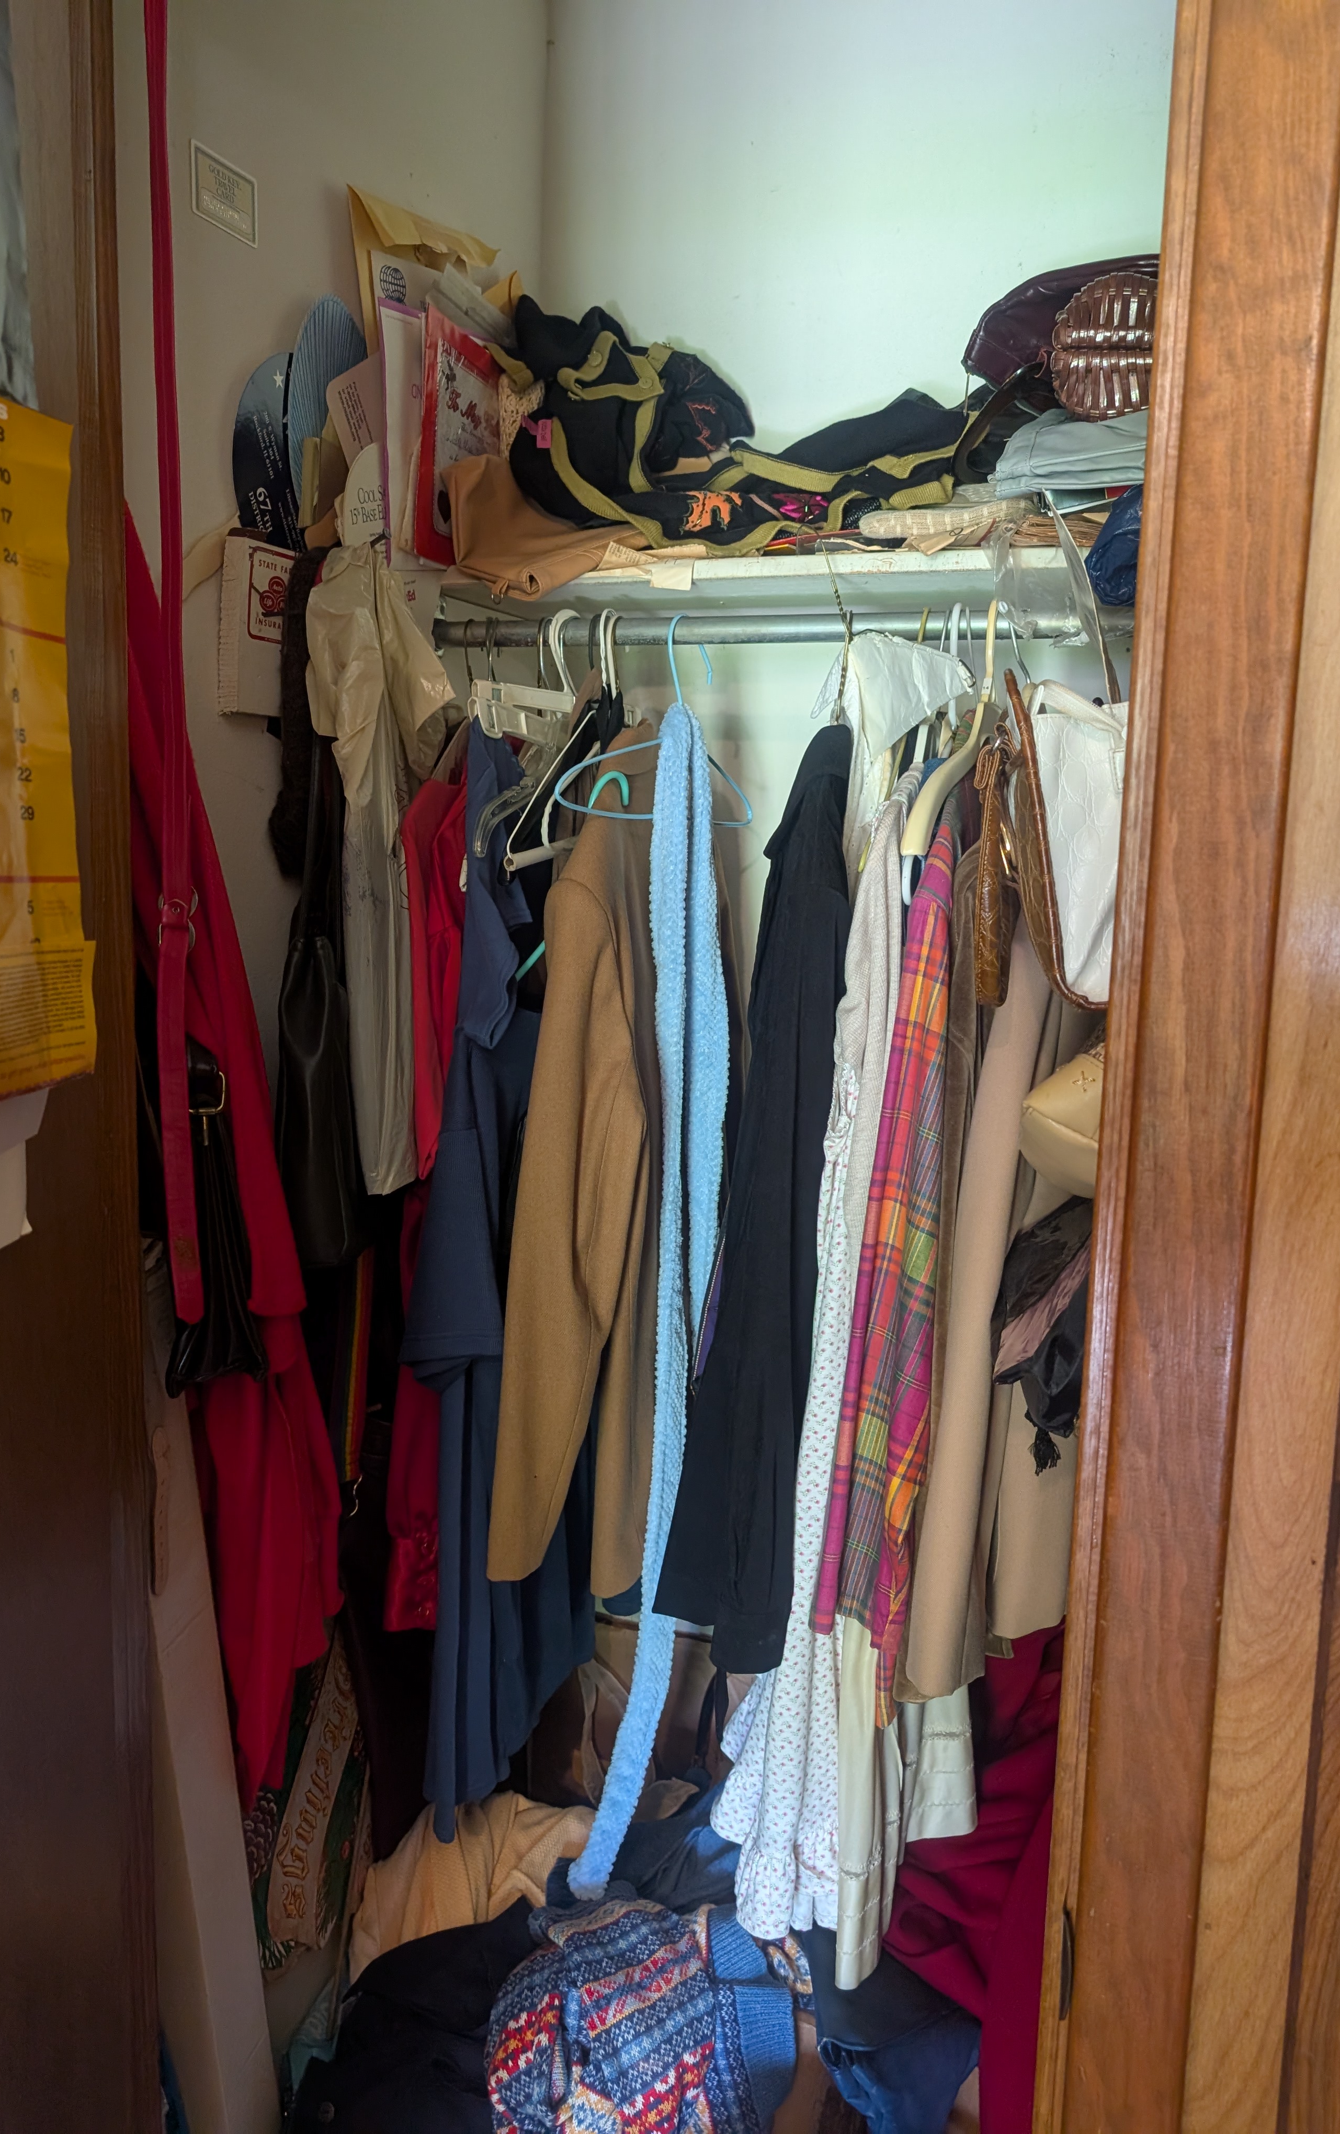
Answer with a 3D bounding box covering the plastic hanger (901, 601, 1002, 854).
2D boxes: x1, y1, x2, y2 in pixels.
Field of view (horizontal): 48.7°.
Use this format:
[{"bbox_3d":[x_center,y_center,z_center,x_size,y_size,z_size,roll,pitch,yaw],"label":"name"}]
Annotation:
[{"bbox_3d":[0.299,-0.320,1.413,0.040,0.240,0.440,5,8,24],"label":"plastic hanger"}]

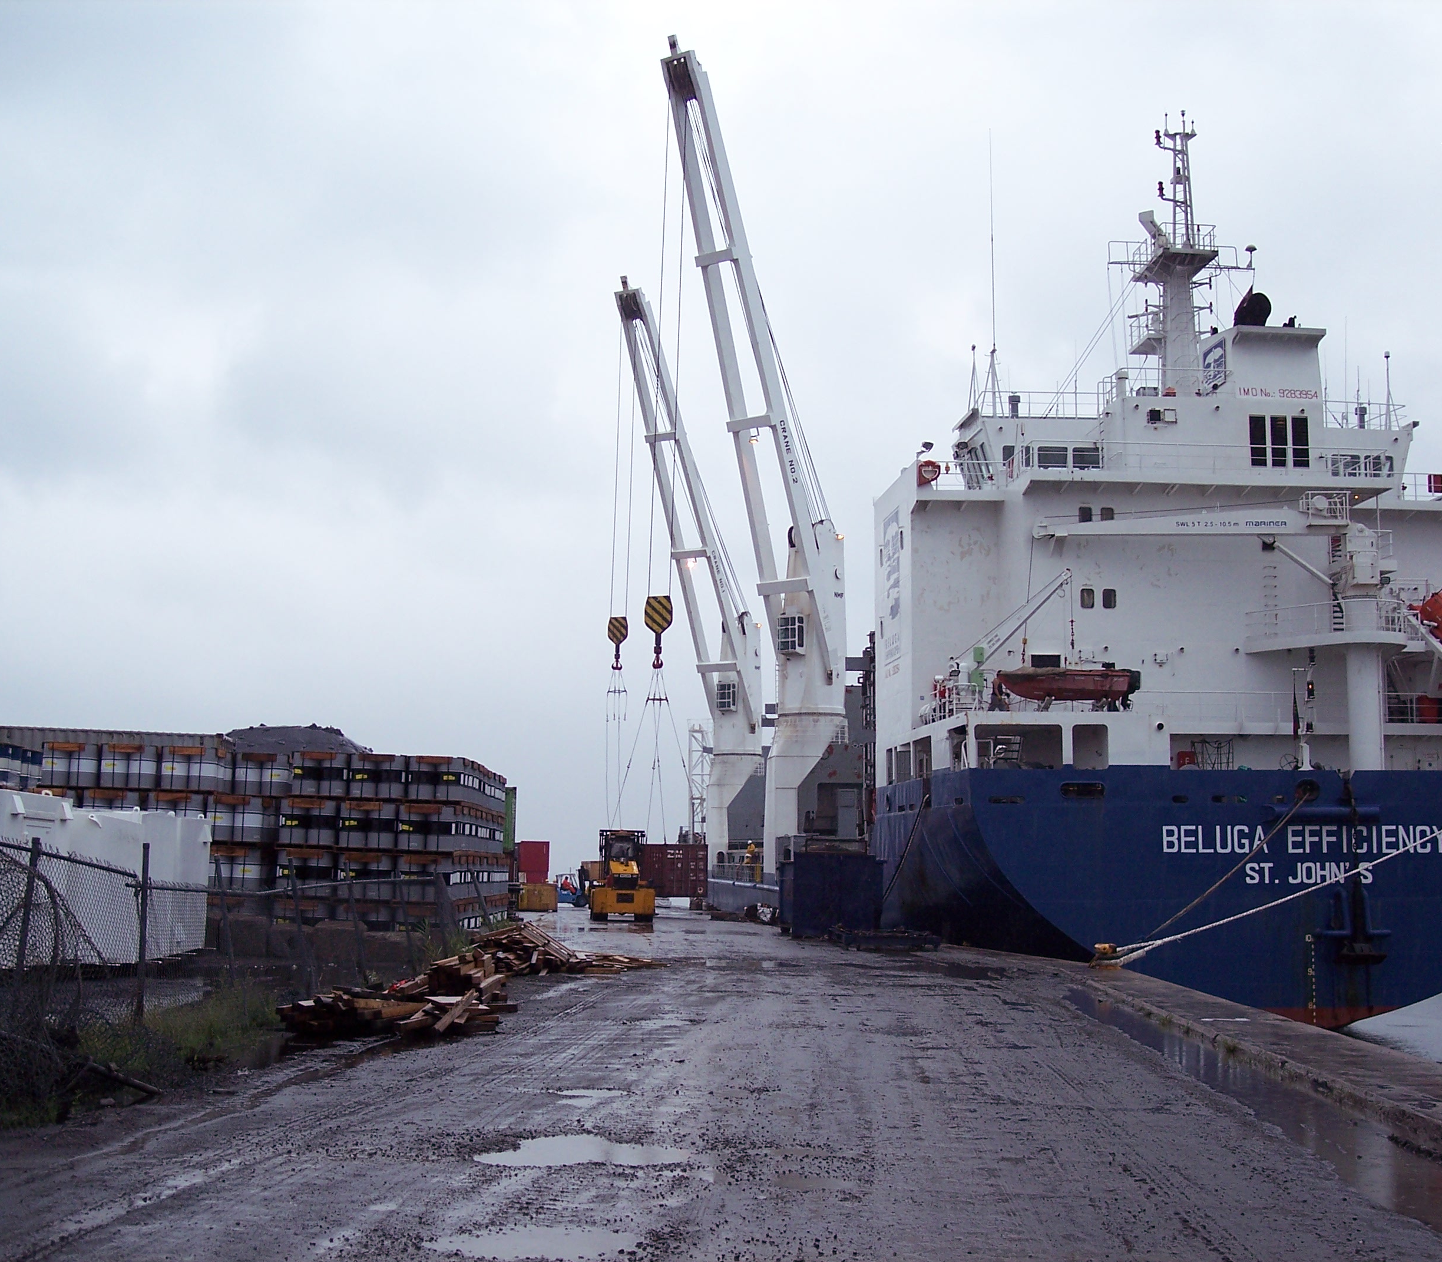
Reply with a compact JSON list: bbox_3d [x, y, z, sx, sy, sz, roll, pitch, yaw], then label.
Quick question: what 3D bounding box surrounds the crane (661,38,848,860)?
[{"bbox_3d":[1.718,-9.488,107.680,4.400,44.430,18.519,-4,-9,32],"label":"crane"}]

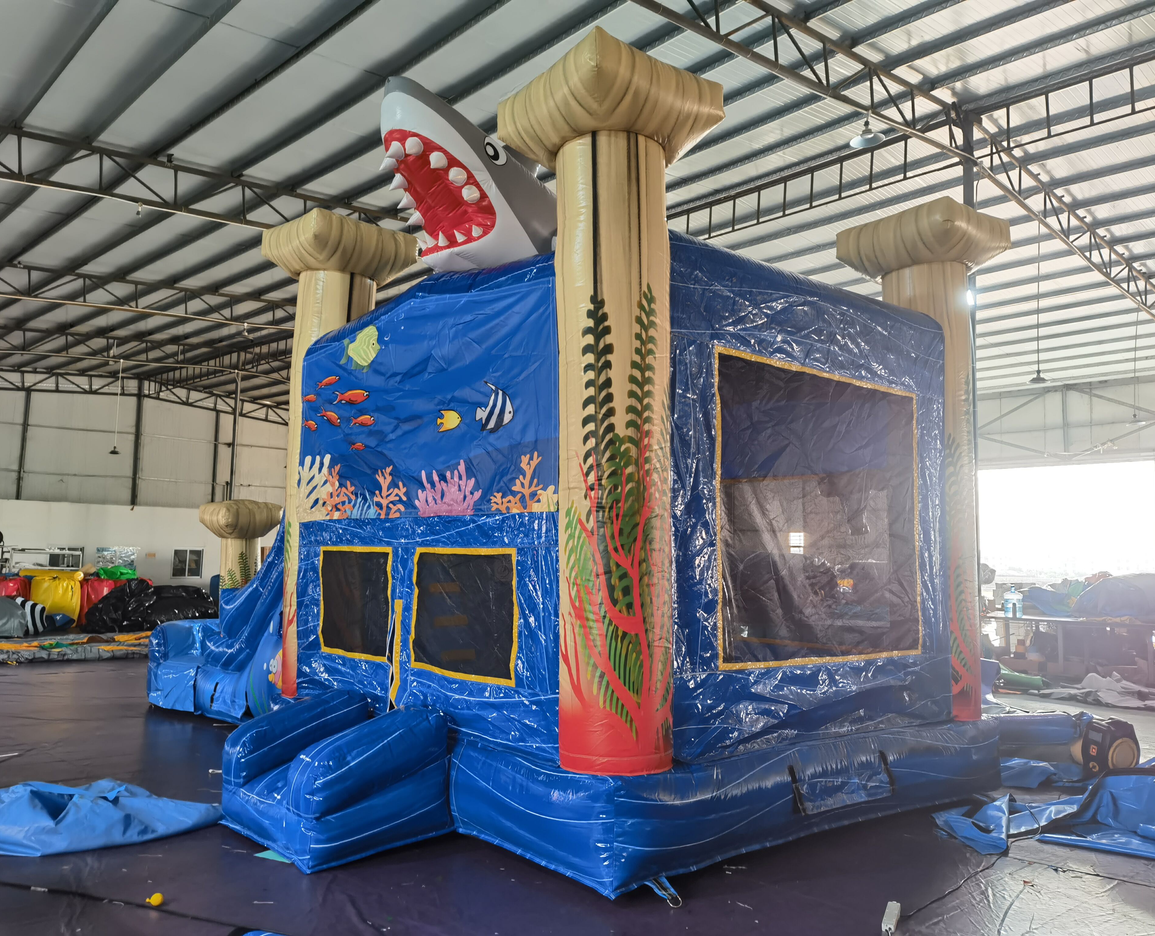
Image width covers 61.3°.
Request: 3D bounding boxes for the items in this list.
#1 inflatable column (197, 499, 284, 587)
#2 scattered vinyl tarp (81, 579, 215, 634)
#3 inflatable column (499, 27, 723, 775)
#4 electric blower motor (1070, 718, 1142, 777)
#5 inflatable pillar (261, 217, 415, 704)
[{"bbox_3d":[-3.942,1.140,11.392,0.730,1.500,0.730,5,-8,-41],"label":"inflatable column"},{"bbox_3d":[-10.059,3.276,23.083,3.100,1.250,1.700,4,-7,-30],"label":"scattered vinyl tarp"},{"bbox_3d":[0.196,-0.290,5.357,0.923,3.735,0.923,5,-8,-41],"label":"inflatable column"},{"bbox_3d":[3.945,2.111,7.272,0.310,0.440,0.400,1,-6,-6],"label":"electric blower motor"},{"bbox_3d":[-1.979,-0.038,7.847,0.923,3.735,0.923,5,-8,-41],"label":"inflatable pillar"}]

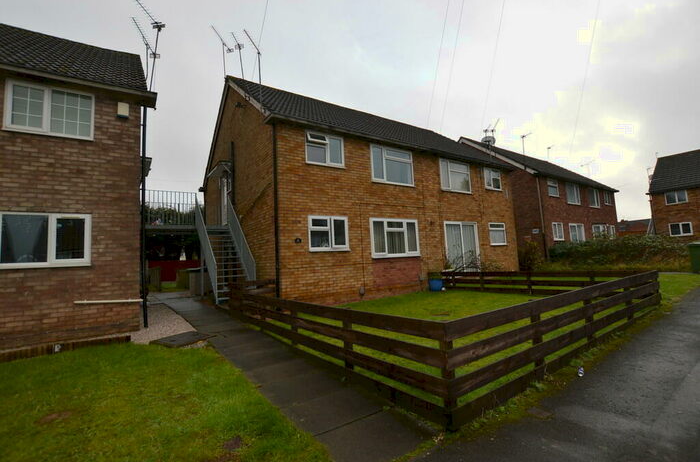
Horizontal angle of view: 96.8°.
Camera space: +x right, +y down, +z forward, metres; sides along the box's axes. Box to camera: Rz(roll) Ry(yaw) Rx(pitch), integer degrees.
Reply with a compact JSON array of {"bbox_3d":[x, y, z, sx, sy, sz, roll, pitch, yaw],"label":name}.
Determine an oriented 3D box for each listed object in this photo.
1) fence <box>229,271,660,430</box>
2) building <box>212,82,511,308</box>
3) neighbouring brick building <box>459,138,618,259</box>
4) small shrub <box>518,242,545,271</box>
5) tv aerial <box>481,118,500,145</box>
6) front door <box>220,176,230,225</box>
[{"bbox_3d":[1.565,1.468,7.034,6.600,0.860,6.620,0,-6,-35],"label":"fence"},{"bbox_3d":[0.299,-1.729,14.880,11.900,8.500,9.500,0,-6,-35],"label":"building"},{"bbox_3d":[12.109,-1.758,23.031,11.950,8.400,9.500,0,-6,-35],"label":"neighbouring brick building"},{"bbox_3d":[8.730,1.278,15.000,1.150,1.600,1.150,0,-6,-35],"label":"small shrub"},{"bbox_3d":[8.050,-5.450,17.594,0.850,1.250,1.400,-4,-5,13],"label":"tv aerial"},{"bbox_3d":[-4.918,-1.199,12.191,0.100,2.000,0.930,0,-6,-35],"label":"front door"}]

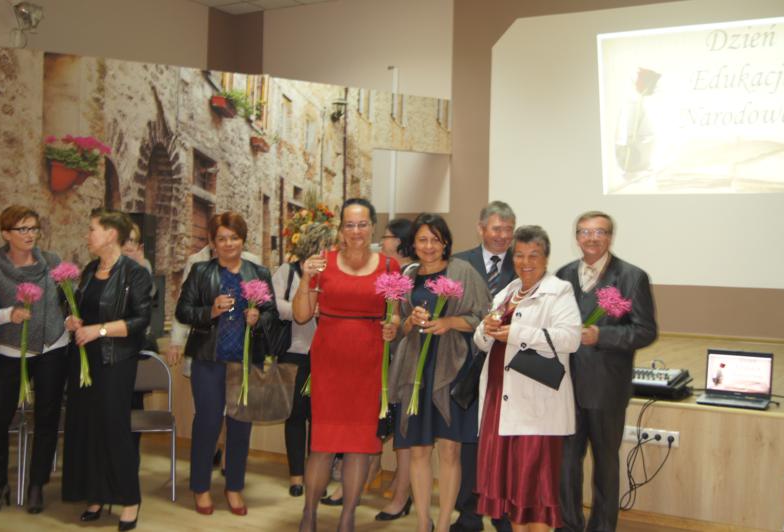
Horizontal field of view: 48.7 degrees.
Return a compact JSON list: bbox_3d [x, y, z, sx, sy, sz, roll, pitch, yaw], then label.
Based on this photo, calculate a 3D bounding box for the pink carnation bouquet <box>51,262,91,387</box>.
[{"bbox_3d":[-1.690,0.309,4.580,0.165,0.660,0.160,-10,3,-6],"label":"pink carnation bouquet"}]

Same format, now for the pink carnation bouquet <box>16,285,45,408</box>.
[{"bbox_3d":[-1.948,0.422,4.660,0.150,0.670,0.150,2,3,-9],"label":"pink carnation bouquet"}]

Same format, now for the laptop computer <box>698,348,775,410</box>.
[{"bbox_3d":[1.979,0.654,4.993,0.375,0.276,0.300,2,1,28],"label":"laptop computer"}]

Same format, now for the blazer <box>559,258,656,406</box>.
[{"bbox_3d":[1.134,0.353,4.600,0.530,0.800,0.310,2,1,22],"label":"blazer"}]

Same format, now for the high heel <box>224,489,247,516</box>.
[{"bbox_3d":[-0.904,1.357,4.999,0.080,0.120,0.225,0,1,-34],"label":"high heel"}]

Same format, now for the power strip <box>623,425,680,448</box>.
[{"bbox_3d":[1.454,0.971,4.927,0.350,0.086,0.045,2,1,28],"label":"power strip"}]

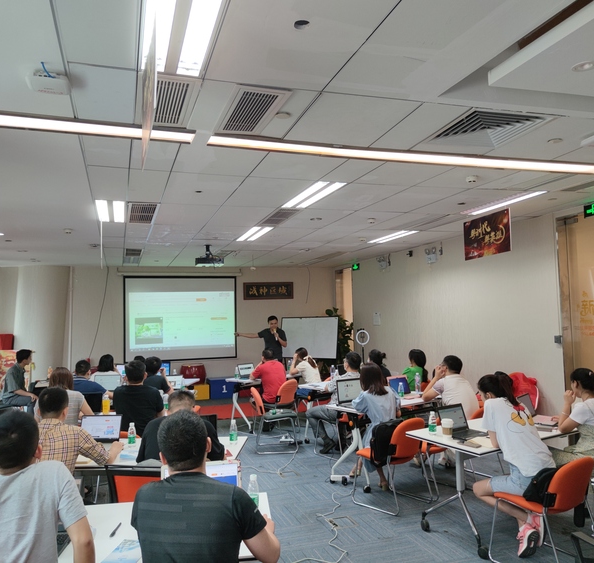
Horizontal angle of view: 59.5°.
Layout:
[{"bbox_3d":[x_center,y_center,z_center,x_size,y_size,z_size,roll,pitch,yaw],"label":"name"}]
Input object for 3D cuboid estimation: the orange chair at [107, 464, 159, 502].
[{"bbox_3d":[-0.873,1.501,3.232,0.550,0.900,0.600,-2,-4,-2],"label":"orange chair"}]

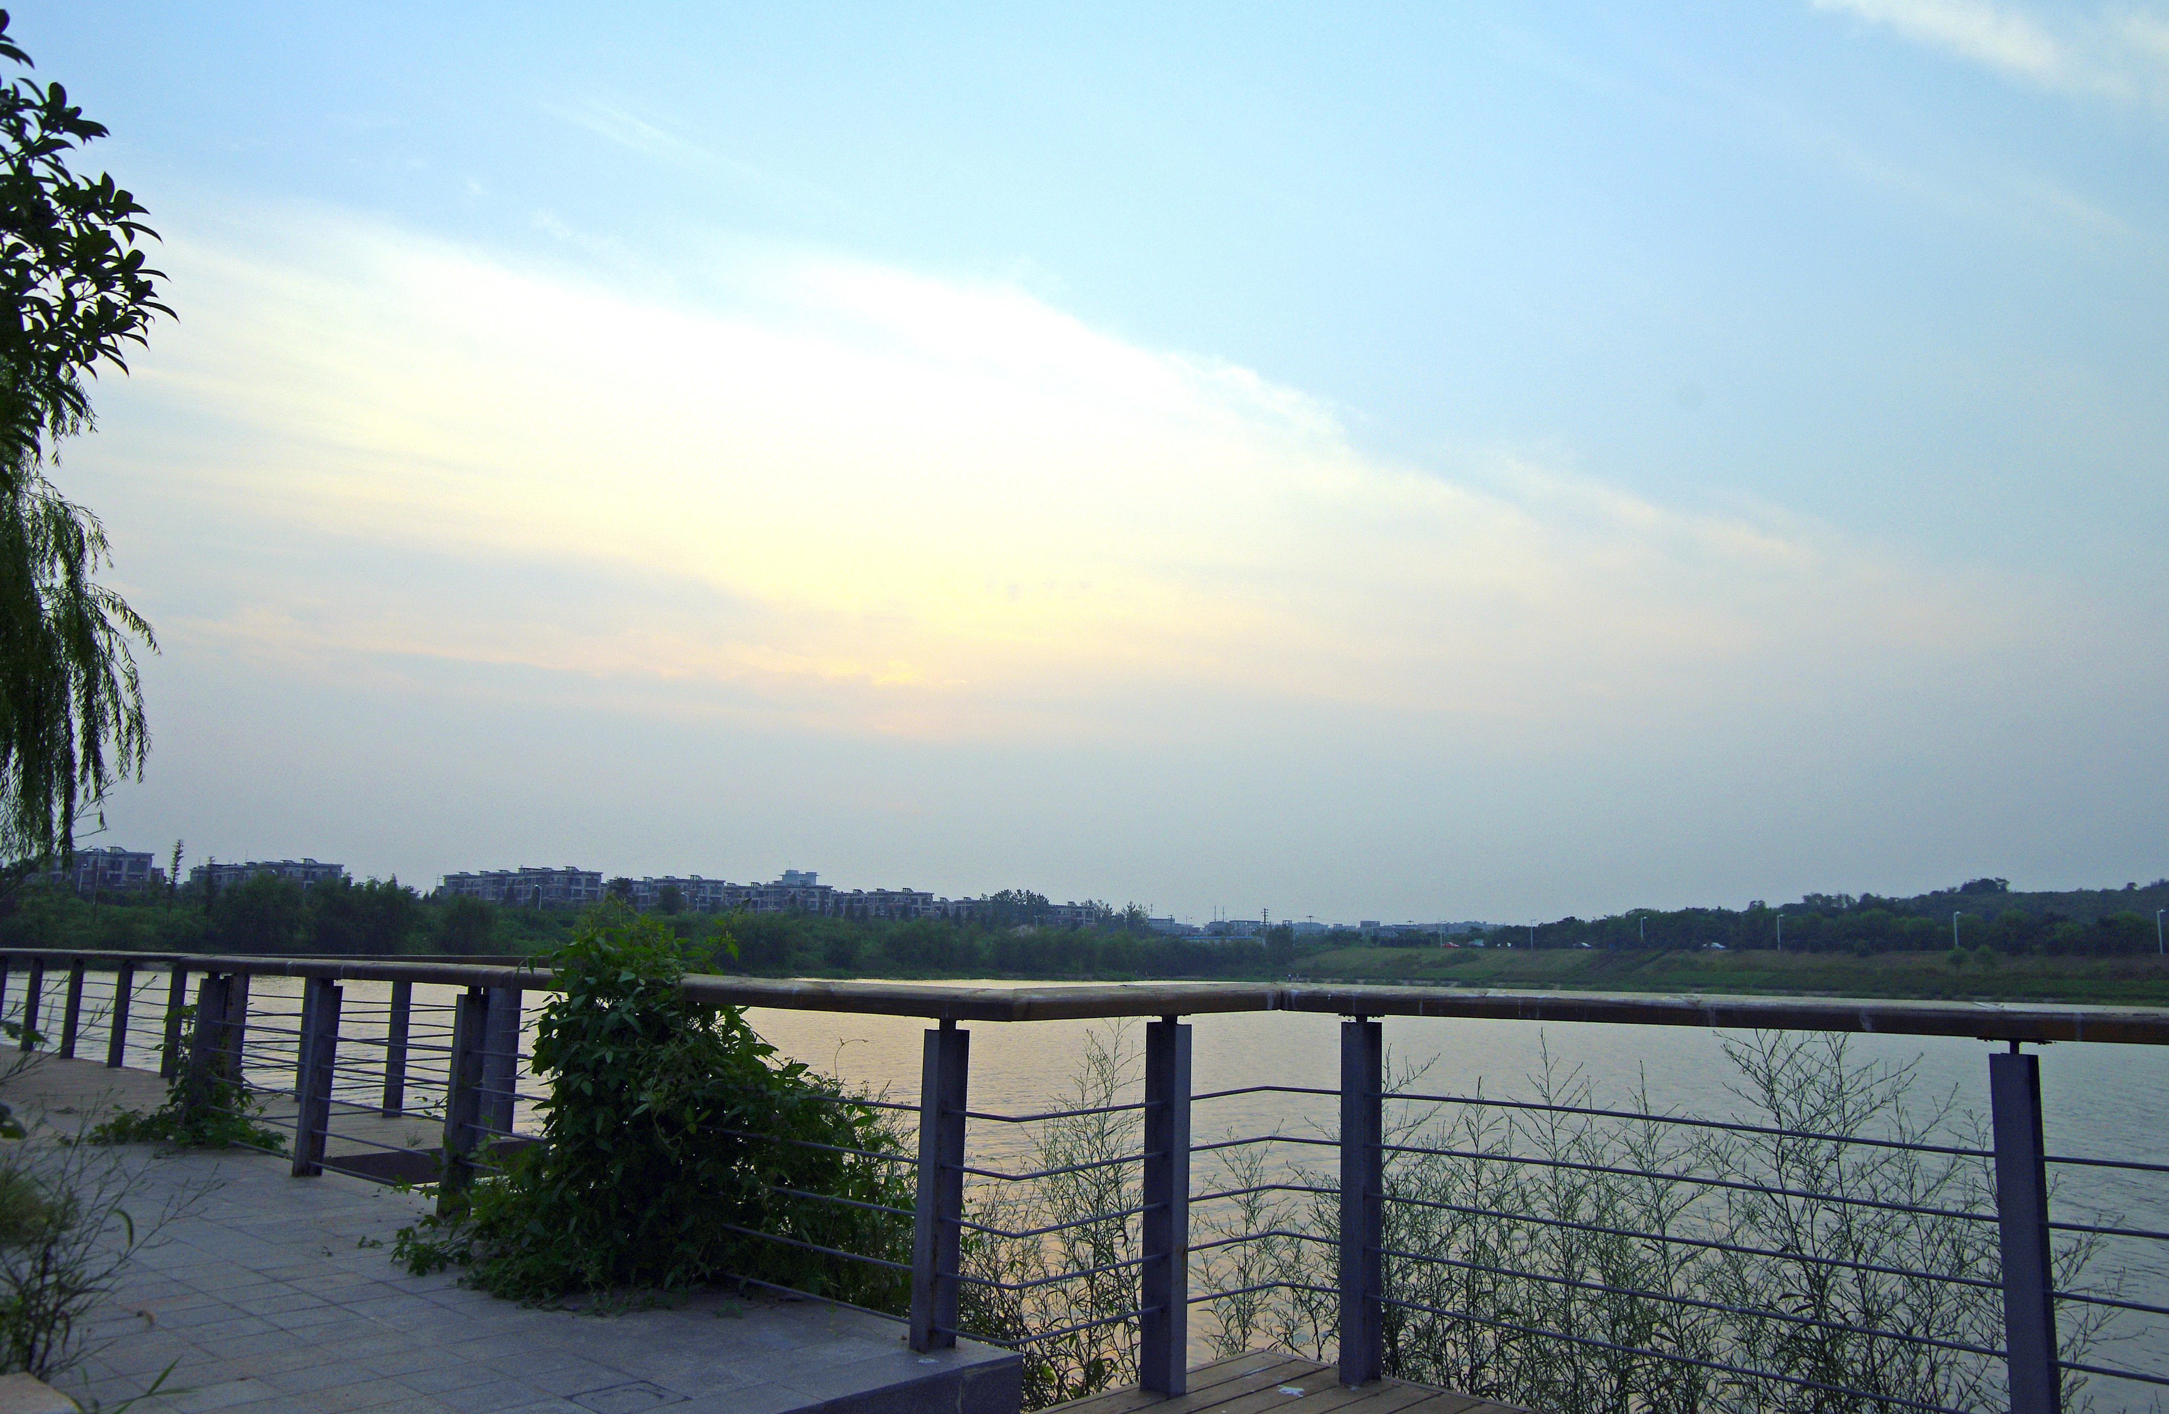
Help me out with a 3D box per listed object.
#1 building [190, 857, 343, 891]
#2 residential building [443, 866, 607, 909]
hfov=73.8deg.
[{"bbox_3d":[-226.710,48.800,401.290,35.300,14.000,13.500,0,-9,9],"label":"building"},{"bbox_3d":[-166.500,54.280,428.020,43.500,14.300,13.500,0,-9,9],"label":"residential building"}]

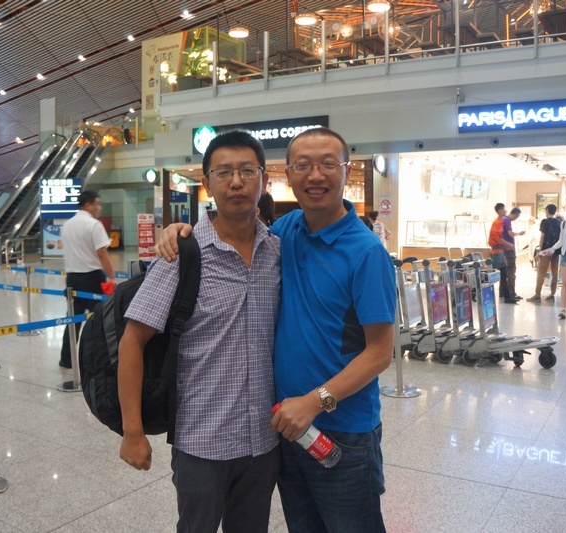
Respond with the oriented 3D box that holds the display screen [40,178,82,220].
[{"bbox_3d":[-7.439,-2.255,20.100,1.340,1.360,0.140,-1,4,-12],"label":"display screen"}]

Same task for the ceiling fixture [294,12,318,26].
[{"bbox_3d":[0.680,-7.371,17.900,0.670,0.170,0.670,0,4,0],"label":"ceiling fixture"}]

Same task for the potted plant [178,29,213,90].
[{"bbox_3d":[-2.655,-6.175,18.200,1.000,1.920,1.000,2,4,28],"label":"potted plant"}]

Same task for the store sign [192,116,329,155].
[{"bbox_3d":[-0.610,-3.565,16.400,4.310,0.770,0.140,2,4,28],"label":"store sign"}]

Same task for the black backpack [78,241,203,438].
[{"bbox_3d":[-0.418,0.223,1.810,0.300,0.560,0.330,4,5,41],"label":"black backpack"}]

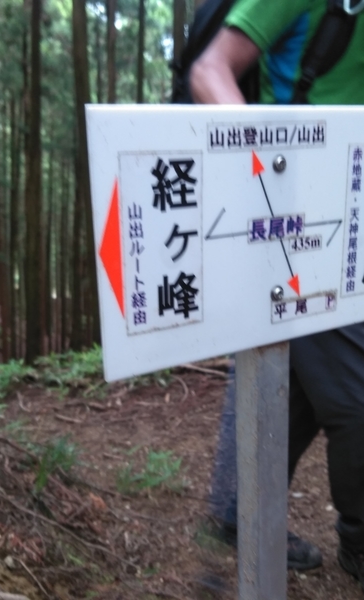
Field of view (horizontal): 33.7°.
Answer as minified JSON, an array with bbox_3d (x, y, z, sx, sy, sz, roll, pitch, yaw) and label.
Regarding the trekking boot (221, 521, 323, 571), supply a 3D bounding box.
[{"bbox_3d":[0.238,0.610,1.604,0.275,0.120,0.105,4,11,22],"label":"trekking boot"}]

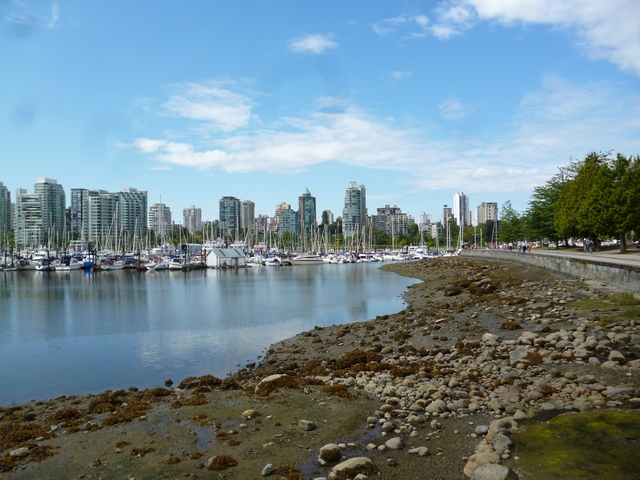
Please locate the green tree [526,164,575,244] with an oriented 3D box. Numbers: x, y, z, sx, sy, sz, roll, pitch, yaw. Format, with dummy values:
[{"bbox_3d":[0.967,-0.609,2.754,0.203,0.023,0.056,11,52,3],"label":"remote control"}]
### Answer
[{"bbox_3d":[46.010,-6.700,102.000,10.500,16.400,10.500,0,-1,20],"label":"green tree"}]

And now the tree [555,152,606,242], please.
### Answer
[{"bbox_3d":[42.590,-6.370,84.000,9.200,15.700,9.200,0,-1,20],"label":"tree"}]

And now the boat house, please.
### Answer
[{"bbox_3d":[-24.270,4.760,134.000,5.000,4.800,9.000,-1,-1,40],"label":"boat house"}]

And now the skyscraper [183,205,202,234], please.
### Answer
[{"bbox_3d":[-157.310,-21.330,640.000,22.000,43.900,22.000,0,-1,20],"label":"skyscraper"}]

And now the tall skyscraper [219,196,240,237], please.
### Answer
[{"bbox_3d":[-100.240,-22.210,575.000,21.000,52.200,20.000,0,-1,20],"label":"tall skyscraper"}]

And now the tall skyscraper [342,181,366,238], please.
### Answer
[{"bbox_3d":[37.250,-29.750,555.000,23.000,67.000,23.000,0,-1,20],"label":"tall skyscraper"}]

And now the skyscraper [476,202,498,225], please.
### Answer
[{"bbox_3d":[213.540,-26.130,660.000,24.000,43.300,20.000,0,-1,20],"label":"skyscraper"}]

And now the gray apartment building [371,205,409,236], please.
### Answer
[{"bbox_3d":[80.160,-18.960,595.000,40.000,43.700,24.000,0,-1,20],"label":"gray apartment building"}]

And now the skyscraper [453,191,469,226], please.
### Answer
[{"bbox_3d":[196.790,-35.460,720.000,19.000,61.200,19.000,0,-1,20],"label":"skyscraper"}]

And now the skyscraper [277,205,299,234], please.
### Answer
[{"bbox_3d":[-37.090,-19.700,600.000,24.000,45.200,22.000,0,-1,20],"label":"skyscraper"}]

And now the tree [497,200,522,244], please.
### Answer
[{"bbox_3d":[53.080,-4.550,145.000,7.500,13.000,7.500,0,-1,20],"label":"tree"}]

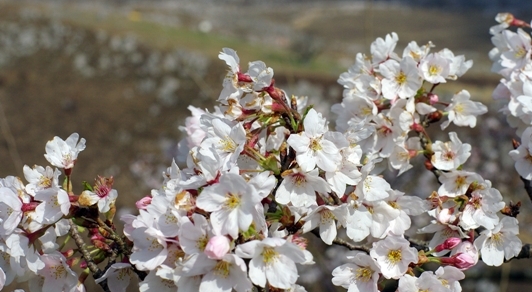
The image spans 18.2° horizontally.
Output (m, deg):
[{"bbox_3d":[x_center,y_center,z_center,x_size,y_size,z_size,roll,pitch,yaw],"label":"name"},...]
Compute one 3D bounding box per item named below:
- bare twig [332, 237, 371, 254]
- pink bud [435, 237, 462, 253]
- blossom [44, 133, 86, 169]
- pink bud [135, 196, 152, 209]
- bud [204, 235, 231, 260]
[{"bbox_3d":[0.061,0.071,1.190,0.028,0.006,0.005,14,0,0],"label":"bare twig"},{"bbox_3d":[0.129,0.069,1.170,0.021,0.008,0.008,-26,0,12],"label":"pink bud"},{"bbox_3d":[-0.142,0.004,1.180,0.030,0.021,0.027,-7,40,6],"label":"blossom"},{"bbox_3d":[-0.075,0.035,1.020,0.011,0.008,0.008,-15,0,-9],"label":"pink bud"},{"bbox_3d":[-0.032,0.067,1.100,0.018,0.015,0.015,-47,0,-35],"label":"bud"}]

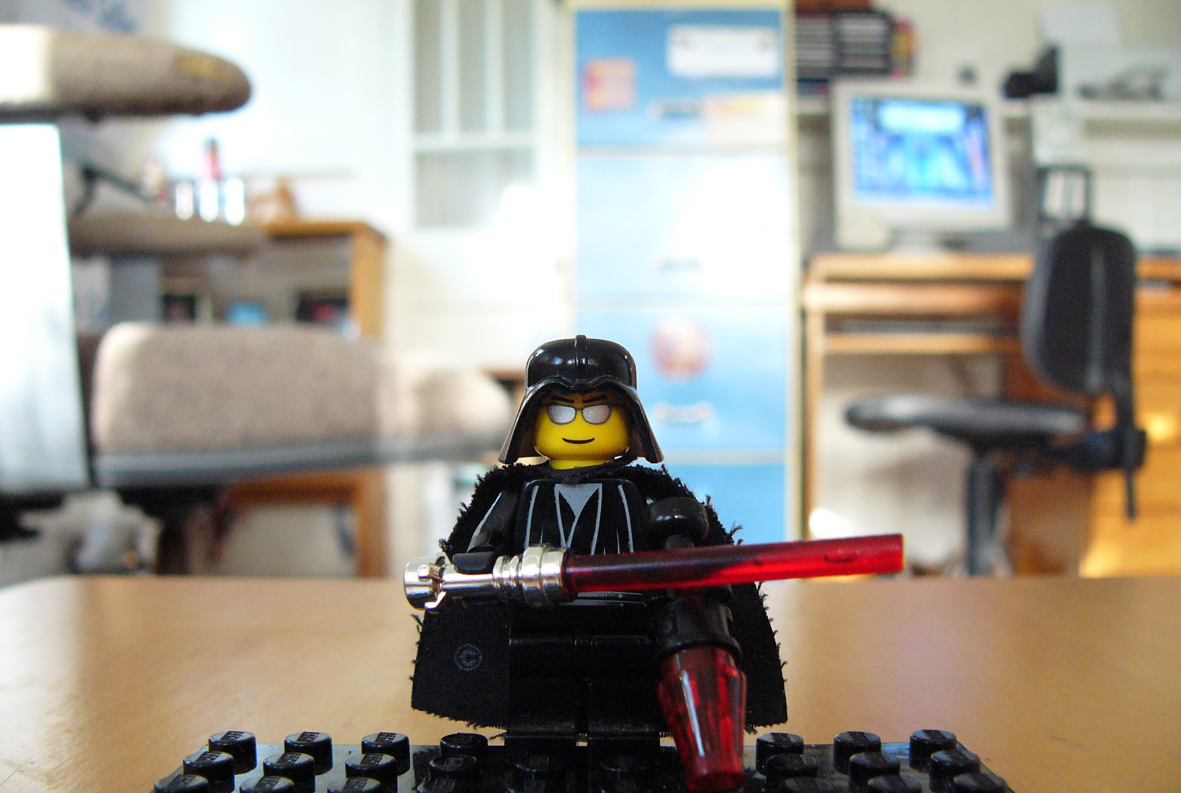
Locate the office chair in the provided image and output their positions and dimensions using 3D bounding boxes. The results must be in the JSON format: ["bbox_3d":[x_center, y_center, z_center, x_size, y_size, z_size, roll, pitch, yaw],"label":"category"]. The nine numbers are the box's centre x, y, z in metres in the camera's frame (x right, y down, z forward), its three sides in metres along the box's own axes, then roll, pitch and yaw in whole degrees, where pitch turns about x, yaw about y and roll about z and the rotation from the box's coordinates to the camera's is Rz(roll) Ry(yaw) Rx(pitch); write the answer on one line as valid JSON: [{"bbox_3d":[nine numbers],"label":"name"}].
[{"bbox_3d":[0.690,0.090,2.150,0.560,0.790,0.530,0,-1,20],"label":"office chair"}]

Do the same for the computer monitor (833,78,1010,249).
[{"bbox_3d":[0.670,-0.465,2.670,0.360,0.365,0.350,0,-1,-7],"label":"computer monitor"}]

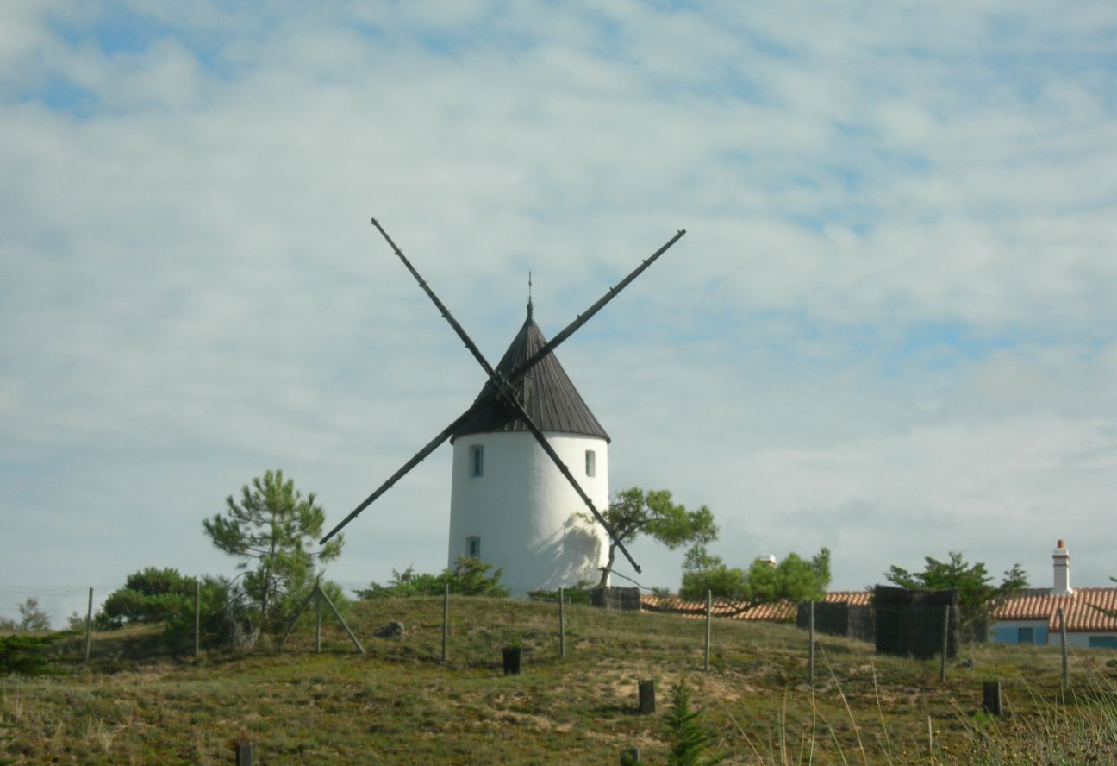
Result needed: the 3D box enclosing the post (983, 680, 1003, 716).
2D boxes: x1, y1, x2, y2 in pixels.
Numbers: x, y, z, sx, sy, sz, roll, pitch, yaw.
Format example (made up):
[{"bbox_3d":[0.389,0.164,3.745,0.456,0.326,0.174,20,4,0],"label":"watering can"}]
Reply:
[{"bbox_3d":[6.655,4.834,51.000,0.270,0.536,0.250,0,-8,0],"label":"post"}]

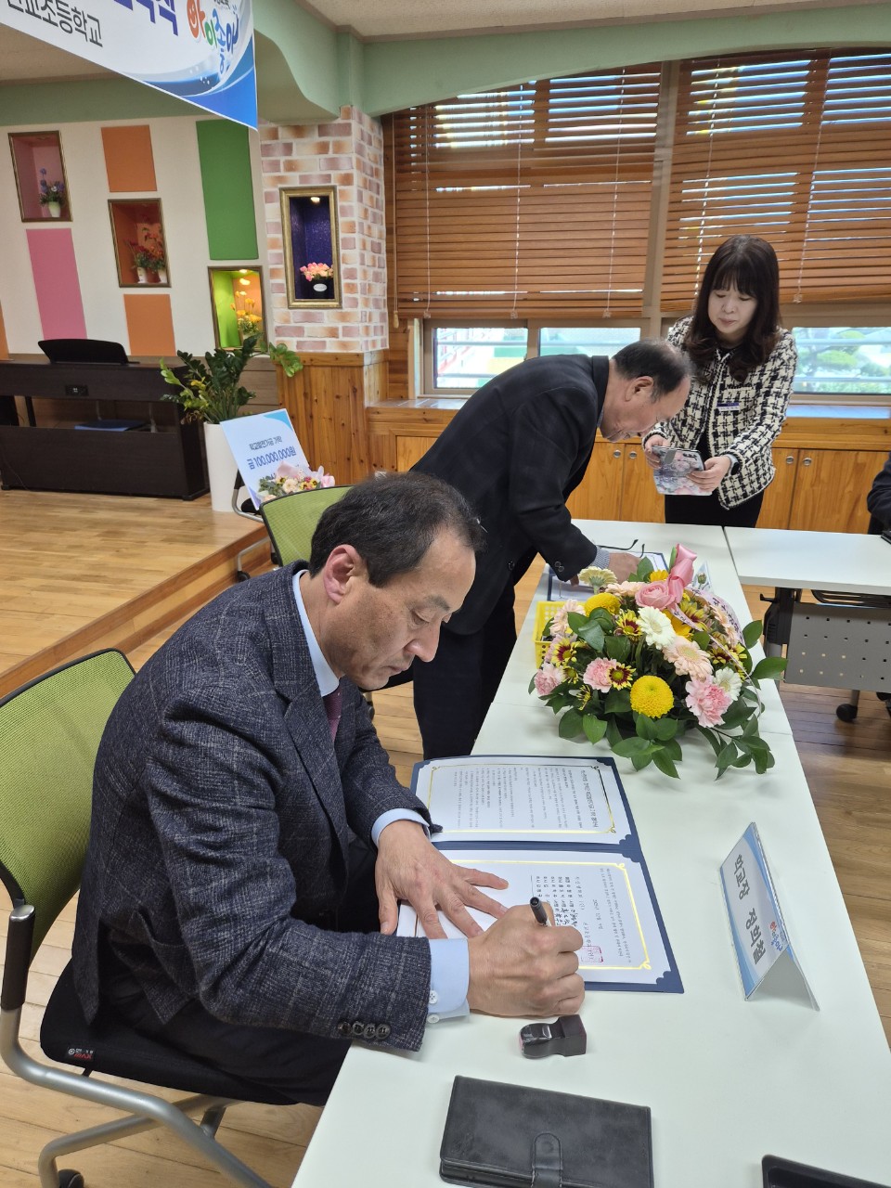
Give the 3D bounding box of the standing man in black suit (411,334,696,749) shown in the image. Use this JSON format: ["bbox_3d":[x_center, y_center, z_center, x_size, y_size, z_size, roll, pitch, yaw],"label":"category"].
[{"bbox_3d":[0.227,-0.001,2.158,0.750,1.320,0.520,5,21,13],"label":"standing man in black suit"}]

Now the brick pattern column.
[{"bbox_3d":[-0.747,-2.249,5.022,0.590,1.340,0.550,4,21,11],"label":"brick pattern column"}]

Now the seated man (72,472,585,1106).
[{"bbox_3d":[-0.142,0.437,1.088,0.720,1.240,0.620,5,21,13],"label":"seated man"}]

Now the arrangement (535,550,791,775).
[{"bbox_3d":[0.351,0.074,1.307,0.400,0.305,0.400,5,21,13],"label":"arrangement"}]

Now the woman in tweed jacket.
[{"bbox_3d":[0.864,-0.292,2.552,0.450,1.590,0.450,14,24,33],"label":"woman in tweed jacket"}]

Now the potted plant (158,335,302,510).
[{"bbox_3d":[-1.273,-1.036,4.770,0.900,1.060,0.800,4,21,11],"label":"potted plant"}]

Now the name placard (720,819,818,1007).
[{"bbox_3d":[0.364,0.350,0.888,0.071,0.078,0.207,4,21,10],"label":"name placard"}]

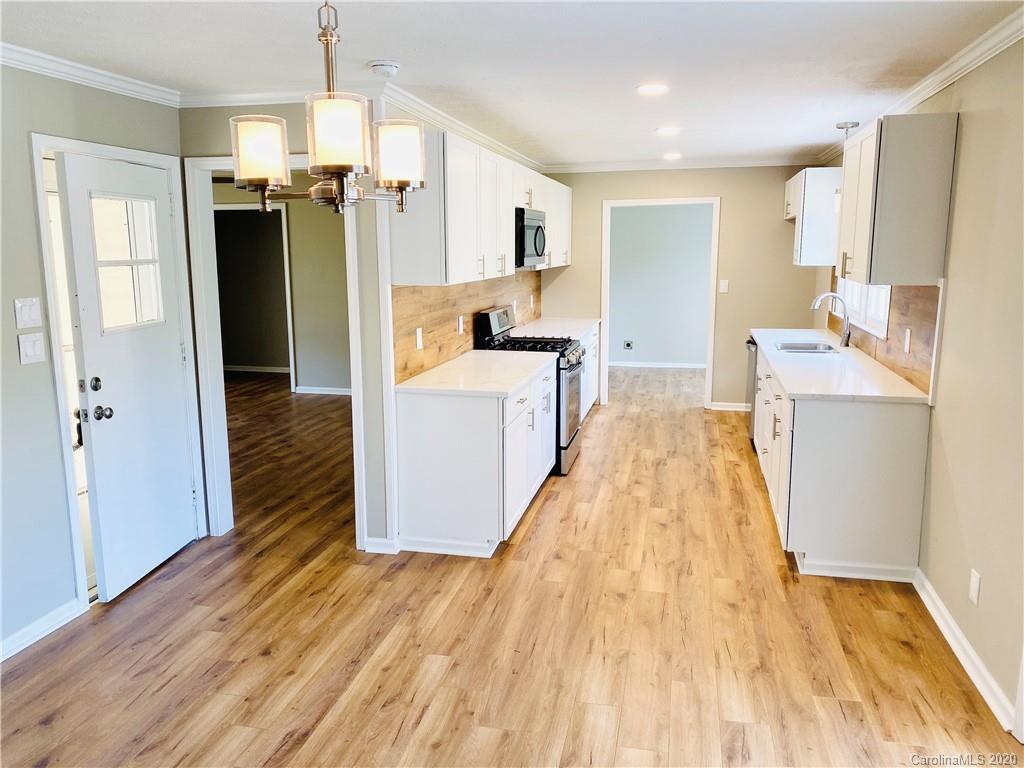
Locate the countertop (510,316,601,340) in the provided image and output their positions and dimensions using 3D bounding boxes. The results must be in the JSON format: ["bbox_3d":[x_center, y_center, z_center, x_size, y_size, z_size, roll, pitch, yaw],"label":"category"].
[{"bbox_3d":[0.400,-0.511,7.089,0.626,0.029,1.911,2,10,13],"label":"countertop"}]

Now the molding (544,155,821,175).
[{"bbox_3d":[1.602,-2.133,7.482,2.640,0.069,0.067,2,10,13],"label":"molding"}]

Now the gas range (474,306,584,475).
[{"bbox_3d":[0.159,0.028,5.776,0.685,1.175,0.760,2,10,14],"label":"gas range"}]

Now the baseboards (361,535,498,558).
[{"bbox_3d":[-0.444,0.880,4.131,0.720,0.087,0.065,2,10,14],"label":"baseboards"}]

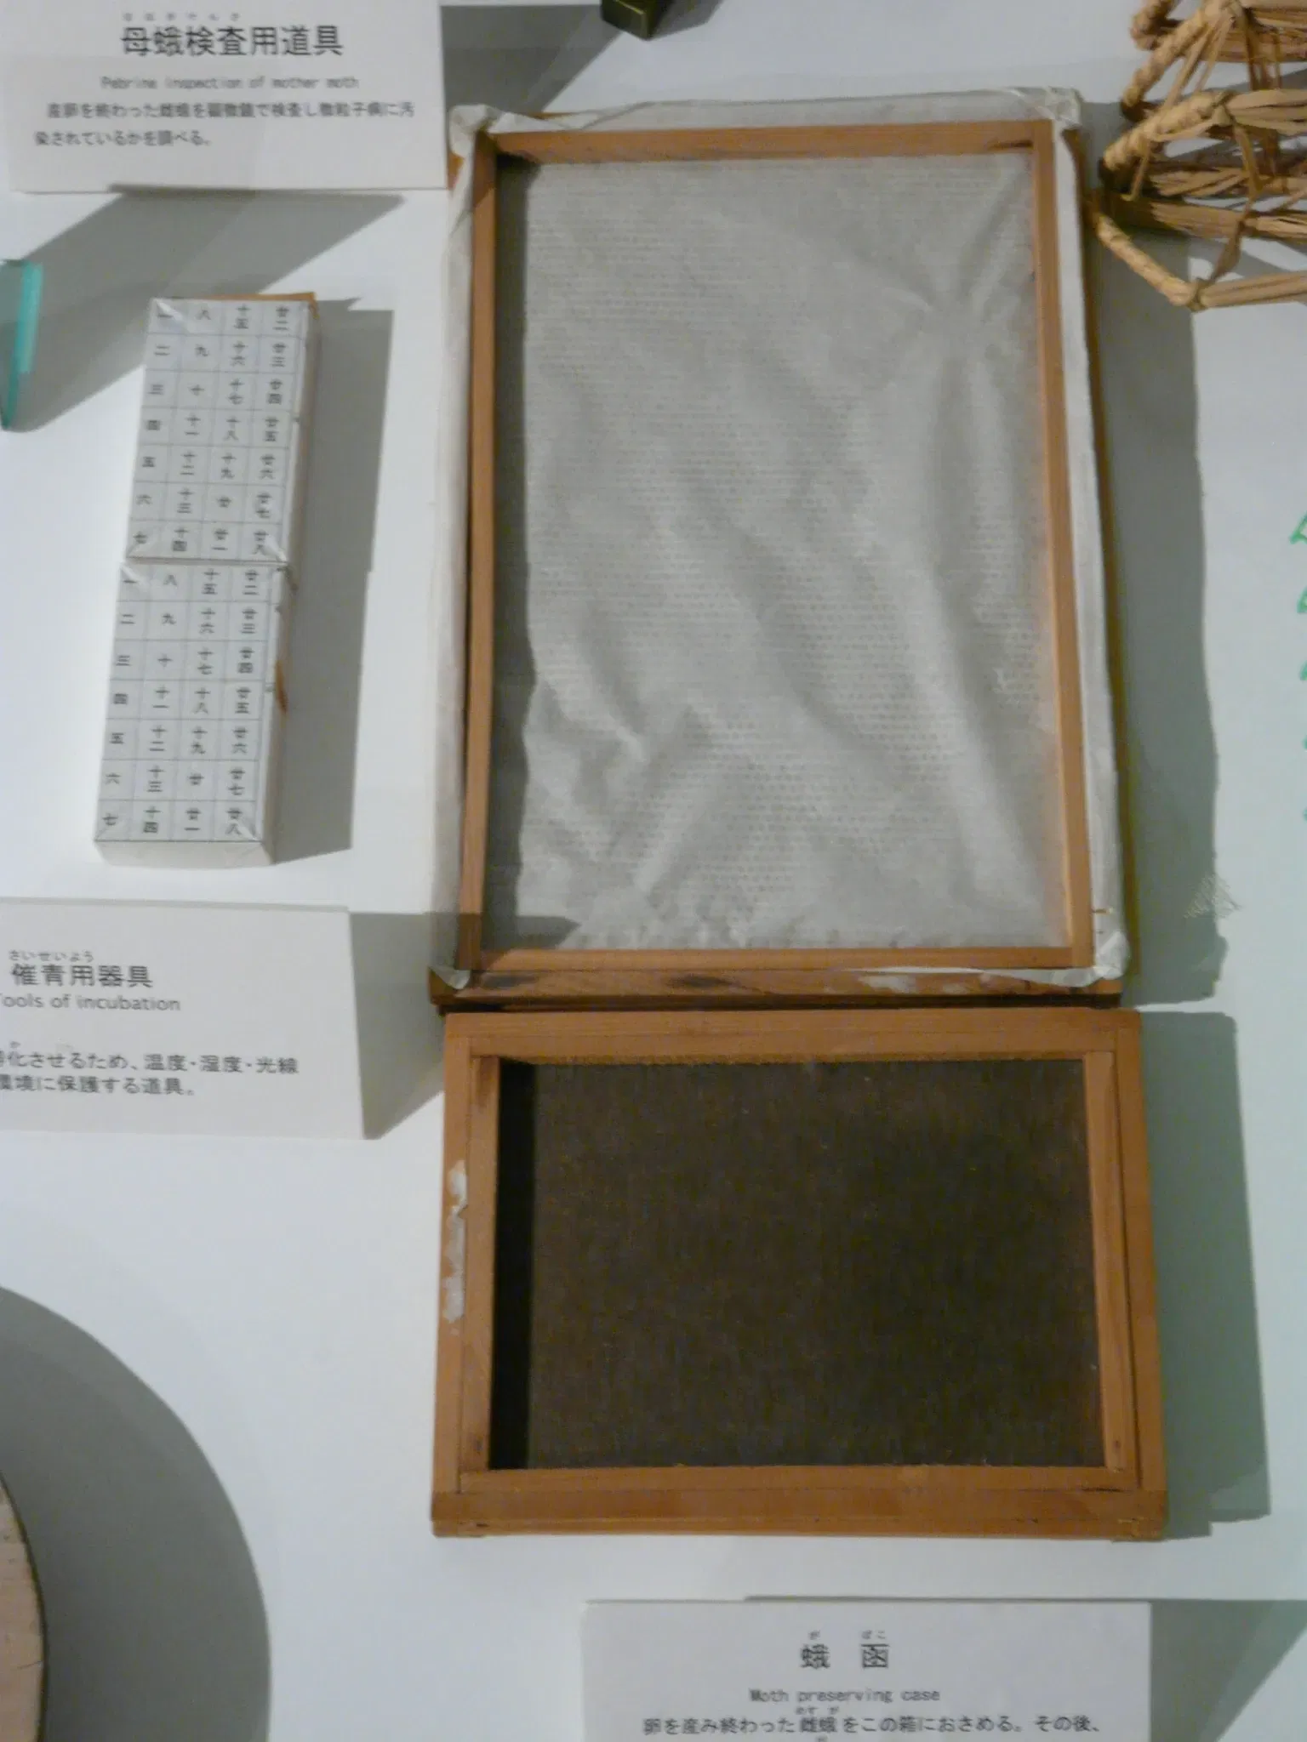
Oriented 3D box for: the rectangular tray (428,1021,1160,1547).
[{"bbox_3d":[0.061,0.173,1.284,0.303,0.046,0.219,0,71,2],"label":"rectangular tray"}]

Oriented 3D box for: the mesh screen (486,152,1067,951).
[{"bbox_3d":[0.053,-0.156,1.377,0.264,0.020,0.403,-1,71,1],"label":"mesh screen"}]

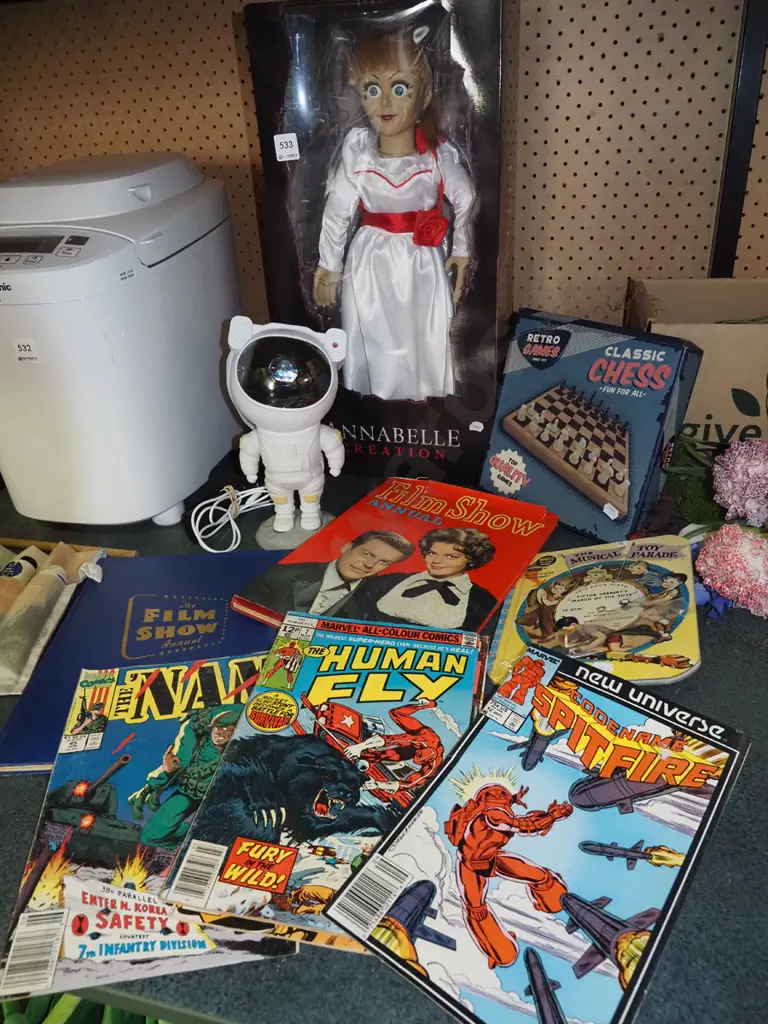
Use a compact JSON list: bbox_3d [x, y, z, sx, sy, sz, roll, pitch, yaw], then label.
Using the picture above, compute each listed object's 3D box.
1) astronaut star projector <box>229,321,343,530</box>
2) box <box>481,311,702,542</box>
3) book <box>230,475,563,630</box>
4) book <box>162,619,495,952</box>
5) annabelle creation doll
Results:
[{"bbox_3d":[-0.106,-0.089,0.764,0.120,0.235,0.112,-4,28,-1],"label":"astronaut star projector"},{"bbox_3d":[0.219,-0.097,0.790,0.047,0.214,0.205,-6,23,-42],"label":"box"},{"bbox_3d":[0.027,0.050,0.716,0.217,0.018,0.282,15,33,28],"label":"book"},{"bbox_3d":[-0.024,0.167,0.510,0.168,0.008,0.260,5,33,9],"label":"book"},{"bbox_3d":[0.014,-0.350,0.884,0.208,0.435,0.100,0,20,7],"label":"annabelle creation doll"}]

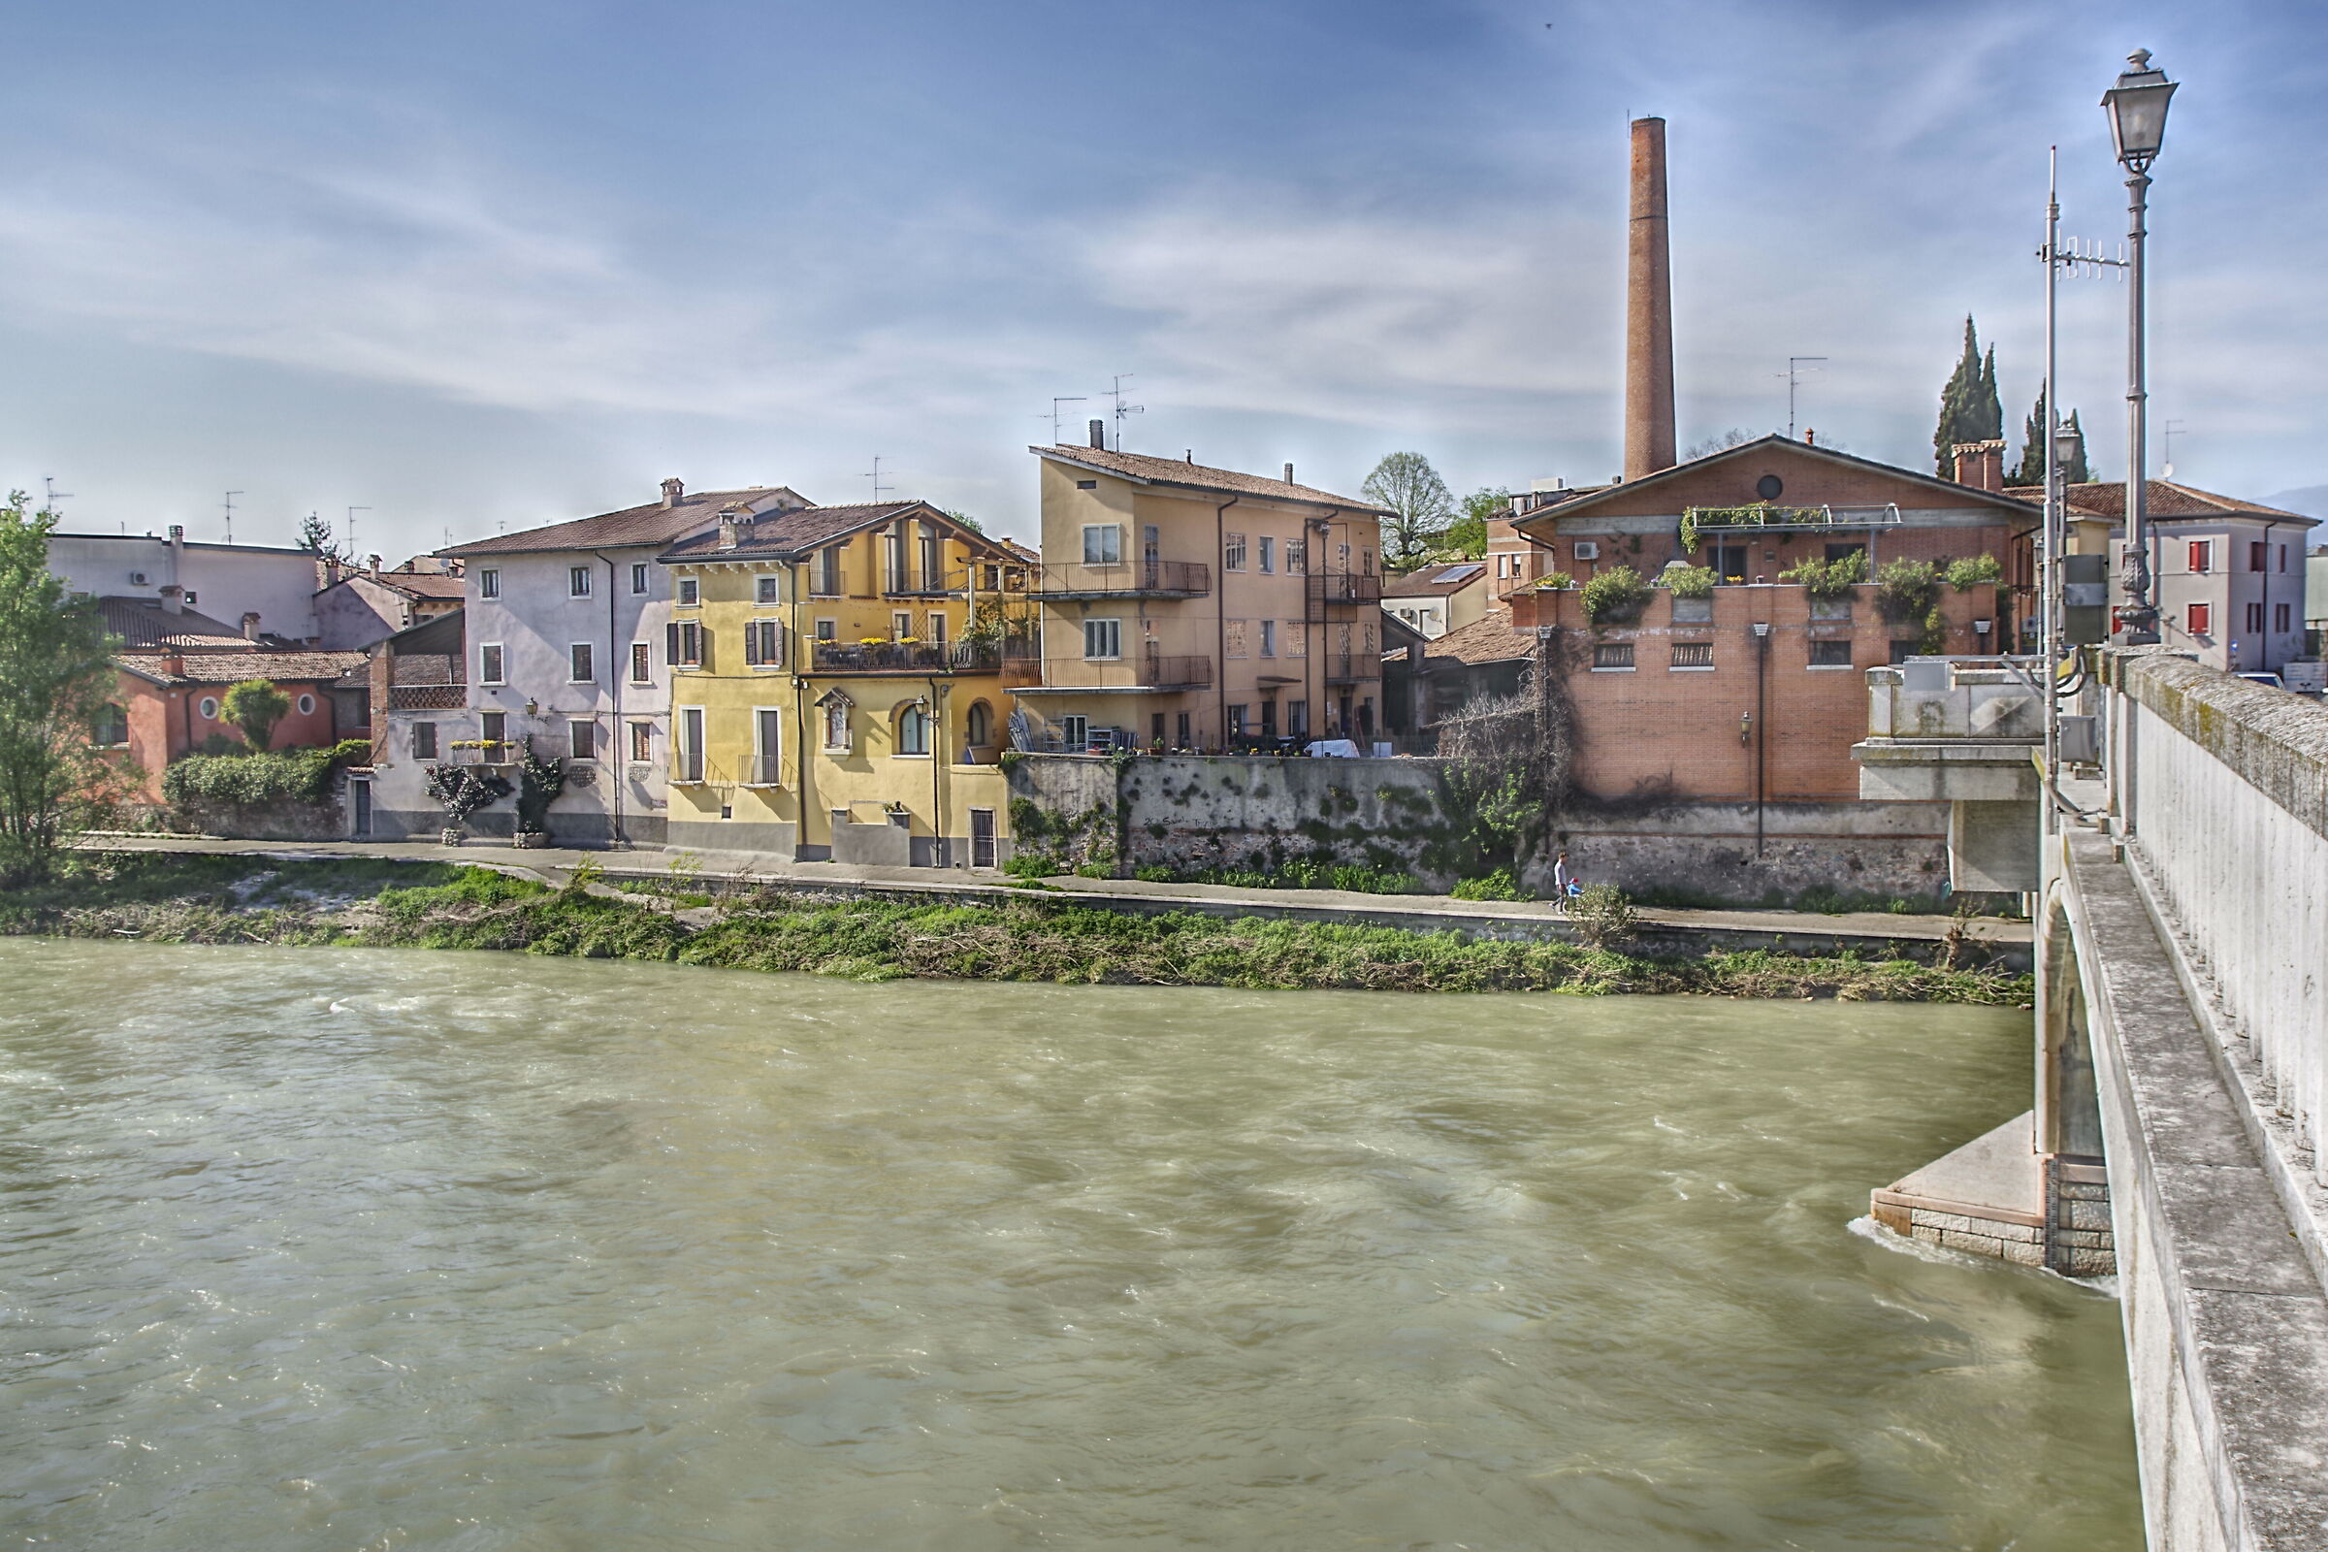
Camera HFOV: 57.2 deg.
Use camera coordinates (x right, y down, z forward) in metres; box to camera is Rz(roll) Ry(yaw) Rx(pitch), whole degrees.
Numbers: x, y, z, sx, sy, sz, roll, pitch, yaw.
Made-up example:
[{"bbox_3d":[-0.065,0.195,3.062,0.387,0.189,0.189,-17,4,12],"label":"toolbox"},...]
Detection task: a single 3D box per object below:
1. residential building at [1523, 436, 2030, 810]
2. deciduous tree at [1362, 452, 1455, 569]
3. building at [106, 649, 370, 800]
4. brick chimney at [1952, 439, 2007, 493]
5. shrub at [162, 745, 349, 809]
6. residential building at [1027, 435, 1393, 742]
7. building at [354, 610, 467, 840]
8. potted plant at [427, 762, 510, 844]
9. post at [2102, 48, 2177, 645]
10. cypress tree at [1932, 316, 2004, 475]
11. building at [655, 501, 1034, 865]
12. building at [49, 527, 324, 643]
[{"bbox_3d":[18.970,-5.020,67.336,15.200,10.750,15.000,0,3,14],"label":"residential building"},{"bbox_3d":[12.741,-10.182,111.624,5.200,13.500,5.200,0,3,0],"label":"deciduous tree"},{"bbox_3d":[-43.015,-2.360,96.295,7.600,6.350,9.800,2,4,32],"label":"building"},{"bbox_3d":[25.537,-9.577,66.598,1.600,2.050,1.100,0,3,14],"label":"brick chimney"},{"bbox_3d":[-37.785,0.049,88.913,8.600,2.650,1.900,0,3,14],"label":"shrub"},{"bbox_3d":[2.161,-6.515,81.071,6.500,11.300,19.500,1,3,31],"label":"residential building"},{"bbox_3d":[-30.414,-2.231,89.997,5.500,9.400,5.600,1,3,20],"label":"building"},{"bbox_3d":[-27.933,1.155,85.769,3.300,3.150,1.300,1,3,18],"label":"potted plant"},{"bbox_3d":[5.867,-2.583,12.884,0.400,3.580,0.400,0,3,15],"label":"post"},{"bbox_3d":[37.627,-12.300,99.504,3.400,18.700,3.400,0,3,0],"label":"cypress tree"},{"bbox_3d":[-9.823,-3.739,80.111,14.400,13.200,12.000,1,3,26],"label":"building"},{"bbox_3d":[-56.843,-7.043,117.975,8.500,11.400,18.500,1,3,24],"label":"building"}]

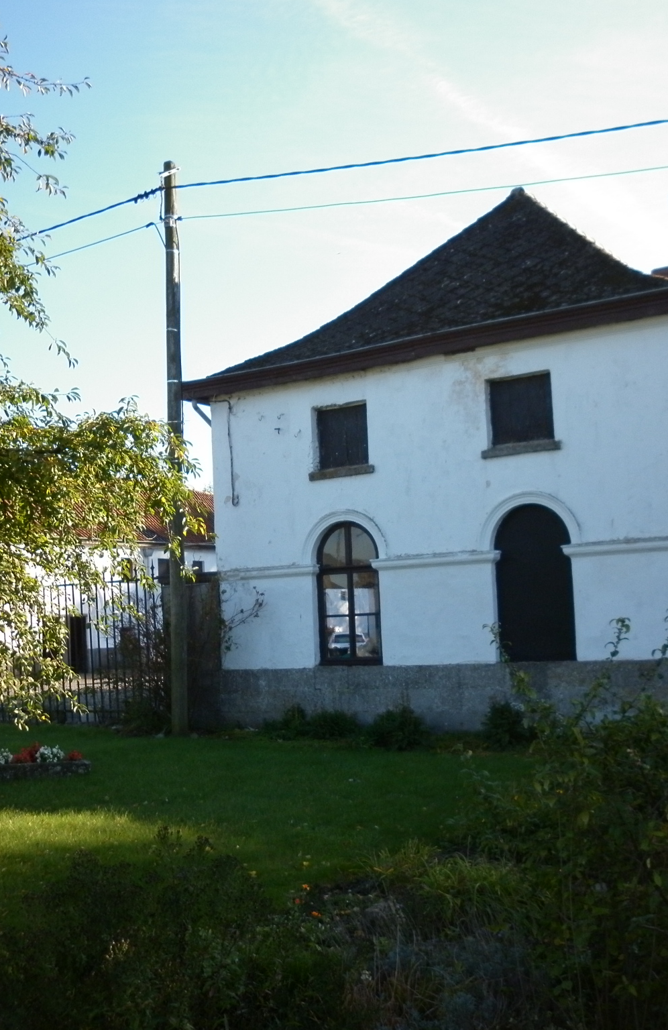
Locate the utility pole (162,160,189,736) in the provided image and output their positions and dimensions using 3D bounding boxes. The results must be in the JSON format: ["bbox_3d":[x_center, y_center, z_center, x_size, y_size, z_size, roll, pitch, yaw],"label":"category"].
[{"bbox_3d":[-2.566,-1.197,18.417,0.282,9.288,0.282,-2,-6,0],"label":"utility pole"}]

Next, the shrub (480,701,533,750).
[{"bbox_3d":[2.191,2.669,14.640,0.669,0.669,0.669,-6,-7,32],"label":"shrub"}]

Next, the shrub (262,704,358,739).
[{"bbox_3d":[-0.336,3.023,16.750,1.364,0.475,0.748,-6,-7,32],"label":"shrub"}]

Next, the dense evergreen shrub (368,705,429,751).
[{"bbox_3d":[0.855,2.827,15.272,0.836,0.634,0.792,-2,-6,0],"label":"dense evergreen shrub"}]

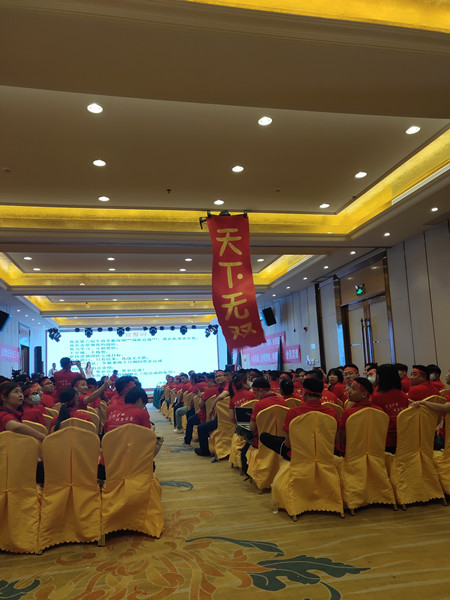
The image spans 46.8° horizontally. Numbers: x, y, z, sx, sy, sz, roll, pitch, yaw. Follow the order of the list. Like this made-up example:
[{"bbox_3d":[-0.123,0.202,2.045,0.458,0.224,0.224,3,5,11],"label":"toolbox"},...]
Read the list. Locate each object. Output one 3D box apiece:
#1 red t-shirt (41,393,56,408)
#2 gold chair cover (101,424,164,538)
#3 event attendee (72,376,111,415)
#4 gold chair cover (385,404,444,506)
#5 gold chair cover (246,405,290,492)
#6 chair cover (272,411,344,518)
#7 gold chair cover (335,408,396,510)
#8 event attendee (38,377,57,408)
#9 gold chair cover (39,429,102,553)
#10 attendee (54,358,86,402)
[{"bbox_3d":[-2.397,1.590,7.008,0.470,0.670,0.320,-5,-9,18],"label":"red t-shirt"},{"bbox_3d":[-0.784,1.500,4.416,0.470,0.930,0.580,-1,-8,-7],"label":"gold chair cover"},{"bbox_3d":[-1.617,1.607,6.339,0.620,1.330,0.800,-4,-8,13],"label":"event attendee"},{"bbox_3d":[1.807,1.517,5.171,0.470,0.930,0.580,0,-8,-12],"label":"gold chair cover"},{"bbox_3d":[0.559,1.706,6.162,0.470,0.930,0.580,0,-9,-14],"label":"gold chair cover"},{"bbox_3d":[0.772,1.517,4.919,0.470,0.930,0.580,0,-8,-12],"label":"chair cover"},{"bbox_3d":[1.307,1.519,5.059,0.470,0.930,0.580,0,-8,-12],"label":"gold chair cover"},{"bbox_3d":[-2.412,1.738,7.085,0.550,1.340,0.750,-5,-9,18],"label":"event attendee"},{"bbox_3d":[-1.270,1.501,4.307,0.470,0.930,0.580,0,-9,-15],"label":"gold chair cover"},{"bbox_3d":[-2.490,1.732,8.205,0.550,1.680,0.450,-1,-8,-9],"label":"attendee"}]

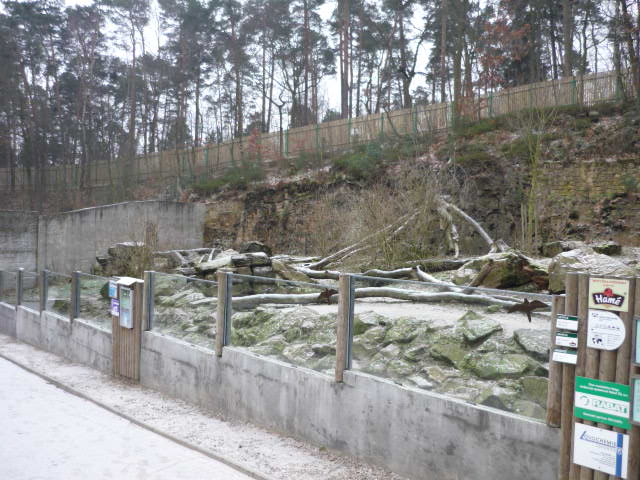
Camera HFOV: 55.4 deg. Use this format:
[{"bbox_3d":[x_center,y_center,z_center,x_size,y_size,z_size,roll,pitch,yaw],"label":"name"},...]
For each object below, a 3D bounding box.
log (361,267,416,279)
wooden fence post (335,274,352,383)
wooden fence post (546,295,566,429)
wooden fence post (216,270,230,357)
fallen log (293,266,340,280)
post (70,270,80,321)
[{"bbox_3d":[1.909,0.919,17.000,1.500,0.300,0.380,2,0,-6],"label":"log"},{"bbox_3d":[0.204,0.767,5.288,0.090,0.936,0.090,1,1,-40],"label":"wooden fence post"},{"bbox_3d":[1.457,0.747,3.750,0.090,0.811,0.090,1,1,-40],"label":"wooden fence post"},{"bbox_3d":[-1.090,0.830,6.820,0.090,0.956,0.090,1,1,-40],"label":"wooden fence post"},{"bbox_3d":[-0.072,0.961,17.500,1.450,0.320,0.400,2,0,11],"label":"fallen log"},{"bbox_3d":[-4.297,1.008,10.700,0.090,0.912,0.090,1,1,-40],"label":"post"}]

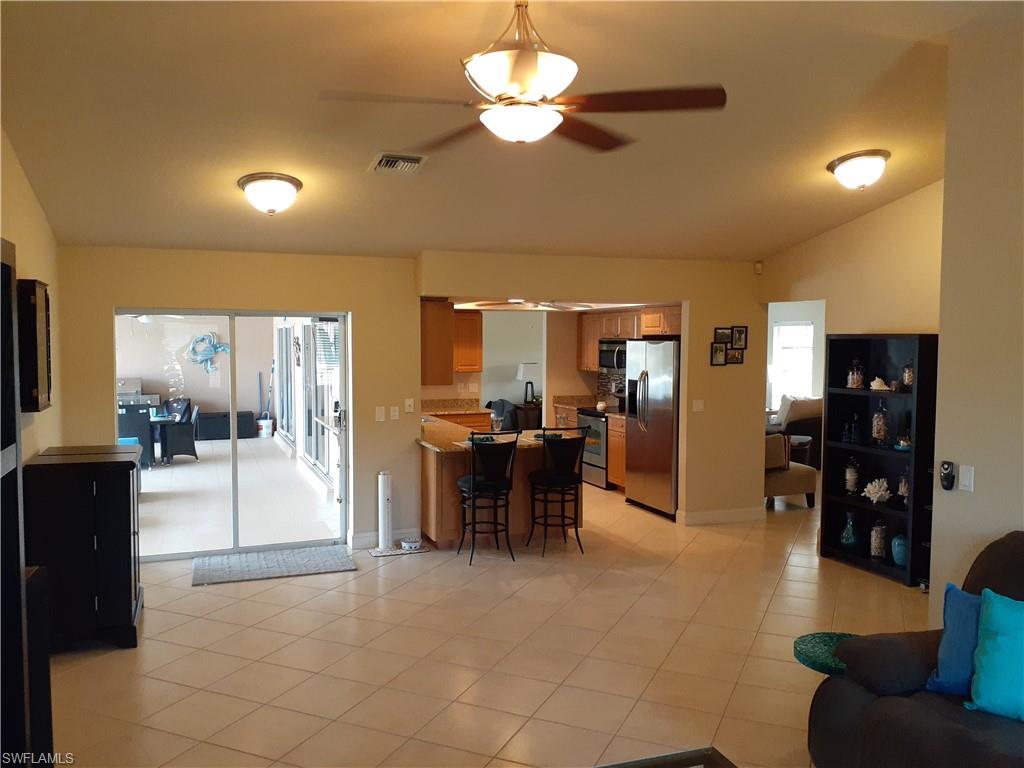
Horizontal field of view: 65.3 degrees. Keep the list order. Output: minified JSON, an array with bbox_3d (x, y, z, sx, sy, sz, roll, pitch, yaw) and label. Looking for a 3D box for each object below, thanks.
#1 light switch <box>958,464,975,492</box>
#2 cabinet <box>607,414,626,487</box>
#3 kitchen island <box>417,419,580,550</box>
[{"bbox_3d":[2.078,0.432,3.654,0.012,0.120,0.075,-1,3,-21],"label":"light switch"},{"bbox_3d":[1.566,0.826,9.251,0.600,0.876,0.770,-1,3,-21],"label":"cabinet"},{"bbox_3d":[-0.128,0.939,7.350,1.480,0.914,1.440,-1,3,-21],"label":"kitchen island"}]

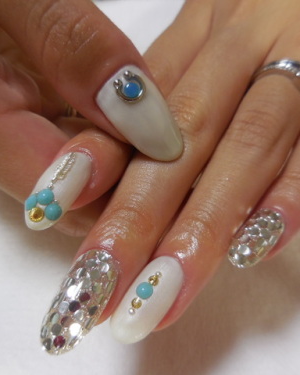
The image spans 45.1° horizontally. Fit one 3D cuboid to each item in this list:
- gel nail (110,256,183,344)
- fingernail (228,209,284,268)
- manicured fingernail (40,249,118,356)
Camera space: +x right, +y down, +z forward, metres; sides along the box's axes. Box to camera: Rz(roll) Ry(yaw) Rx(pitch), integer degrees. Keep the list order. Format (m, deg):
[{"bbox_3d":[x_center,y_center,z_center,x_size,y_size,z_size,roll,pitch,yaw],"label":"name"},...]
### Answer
[{"bbox_3d":[0.000,0.026,0.082,0.010,0.005,0.022,32,87,26],"label":"gel nail"},{"bbox_3d":[0.027,0.013,0.090,0.009,0.016,0.004,34,15,33],"label":"fingernail"},{"bbox_3d":[-0.015,0.025,0.080,0.012,0.004,0.023,27,81,11],"label":"manicured fingernail"}]

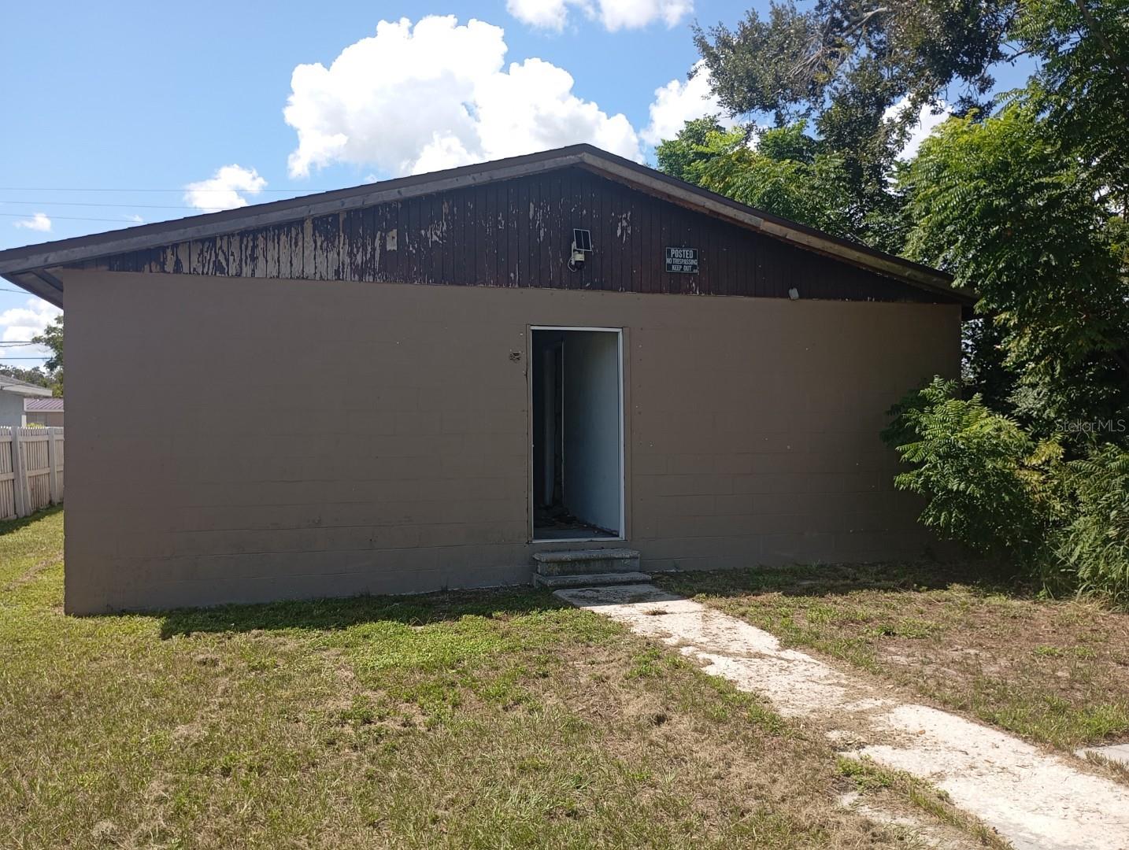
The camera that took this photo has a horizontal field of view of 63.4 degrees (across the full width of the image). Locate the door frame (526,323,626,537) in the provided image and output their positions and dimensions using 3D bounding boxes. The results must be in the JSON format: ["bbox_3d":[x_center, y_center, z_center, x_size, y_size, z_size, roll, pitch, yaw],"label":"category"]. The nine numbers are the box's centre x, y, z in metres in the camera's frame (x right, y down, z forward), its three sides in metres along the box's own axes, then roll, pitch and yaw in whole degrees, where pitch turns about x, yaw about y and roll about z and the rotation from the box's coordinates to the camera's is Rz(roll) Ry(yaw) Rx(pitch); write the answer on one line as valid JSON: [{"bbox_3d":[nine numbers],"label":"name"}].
[{"bbox_3d":[0.109,0.089,8.618,0.940,2.004,0.130,0,0,-15],"label":"door frame"}]

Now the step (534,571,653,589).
[{"bbox_3d":[0.249,1.414,8.308,0.950,0.115,0.540,0,0,-15],"label":"step"}]

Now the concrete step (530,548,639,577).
[{"bbox_3d":[0.210,1.267,8.413,0.930,0.180,0.320,0,0,-15],"label":"concrete step"}]

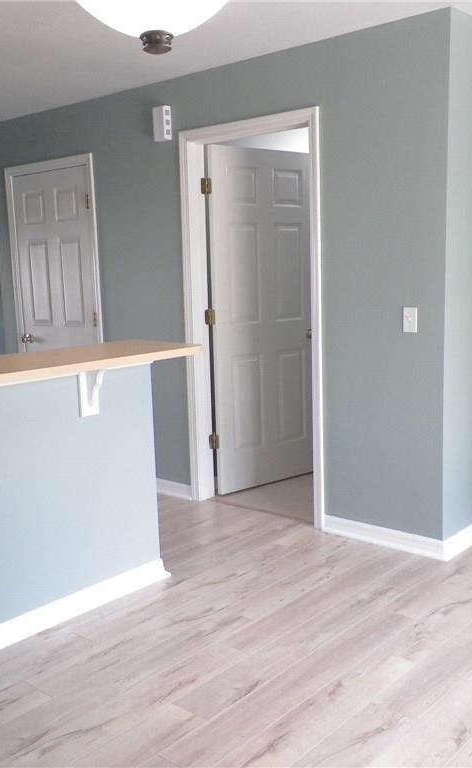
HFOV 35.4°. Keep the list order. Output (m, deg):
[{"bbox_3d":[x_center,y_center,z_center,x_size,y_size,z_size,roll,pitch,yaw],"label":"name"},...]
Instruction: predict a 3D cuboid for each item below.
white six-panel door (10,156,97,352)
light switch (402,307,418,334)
[{"bbox_3d":[-1.216,-0.408,5.105,0.815,2.035,0.045,6,12,39],"label":"white six-panel door"},{"bbox_3d":[0.803,-0.295,3.413,0.071,0.116,0.015,6,12,39],"label":"light switch"}]

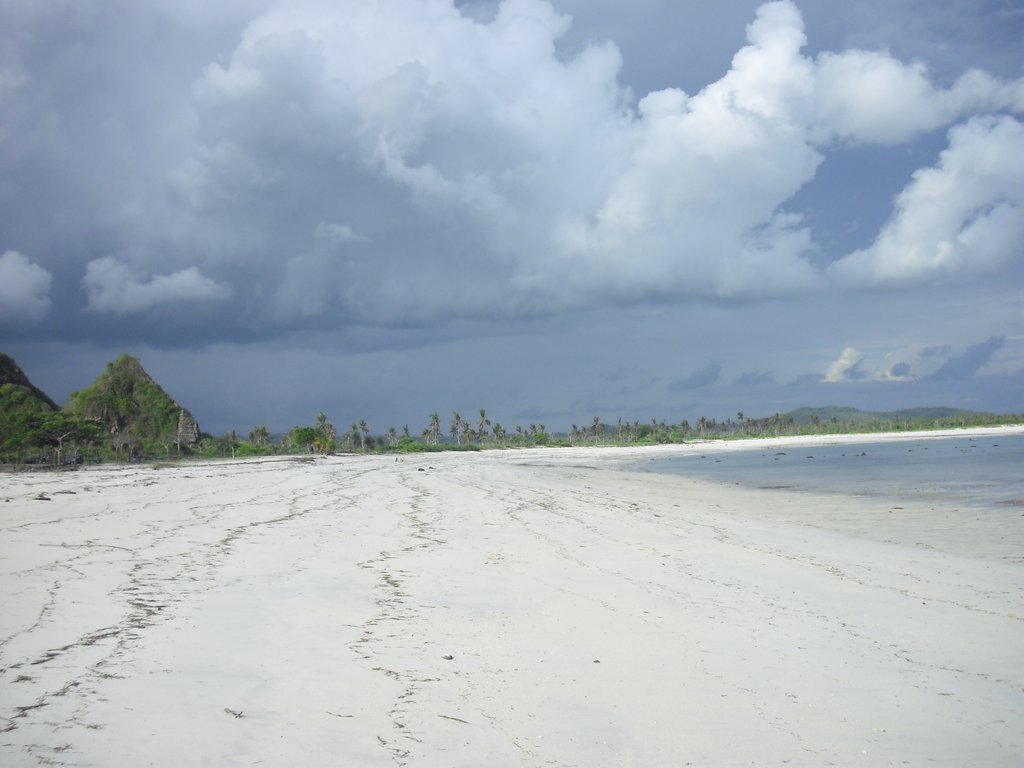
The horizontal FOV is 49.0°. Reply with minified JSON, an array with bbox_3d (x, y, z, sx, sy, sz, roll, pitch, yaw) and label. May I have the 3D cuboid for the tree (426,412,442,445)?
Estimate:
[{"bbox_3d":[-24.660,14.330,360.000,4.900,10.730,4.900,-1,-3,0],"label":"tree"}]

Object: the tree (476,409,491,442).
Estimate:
[{"bbox_3d":[-9.160,13.960,365.000,4.600,12.010,4.600,-1,-3,0],"label":"tree"}]

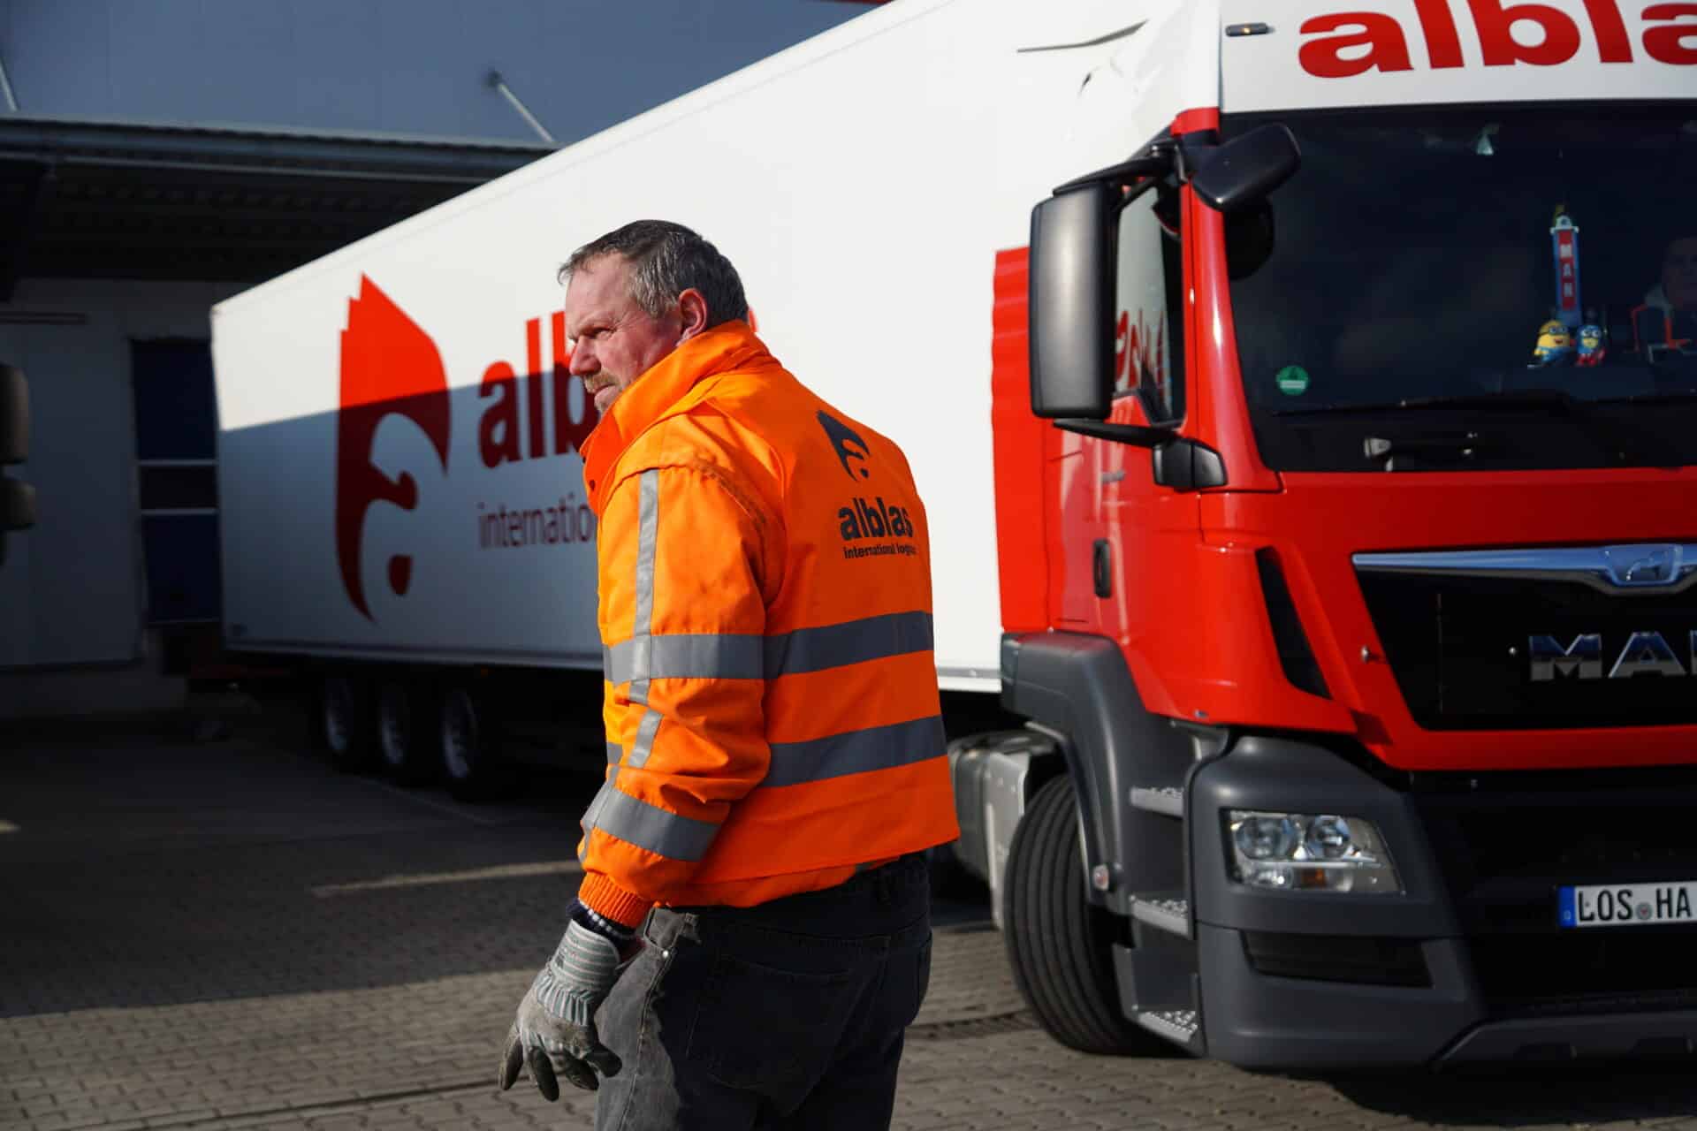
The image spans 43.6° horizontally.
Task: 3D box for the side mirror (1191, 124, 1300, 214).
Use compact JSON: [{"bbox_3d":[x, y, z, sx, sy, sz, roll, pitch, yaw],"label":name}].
[{"bbox_3d":[1.052,-1.051,5.620,0.240,0.155,0.130,-26,-21,12],"label":"side mirror"}]

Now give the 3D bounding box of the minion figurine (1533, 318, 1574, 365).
[{"bbox_3d":[2.012,-0.639,6.050,0.100,0.130,0.080,-2,0,-6],"label":"minion figurine"}]

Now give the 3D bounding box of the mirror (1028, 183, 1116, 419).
[{"bbox_3d":[0.615,-0.728,5.820,0.220,0.630,0.150,-2,0,14],"label":"mirror"}]

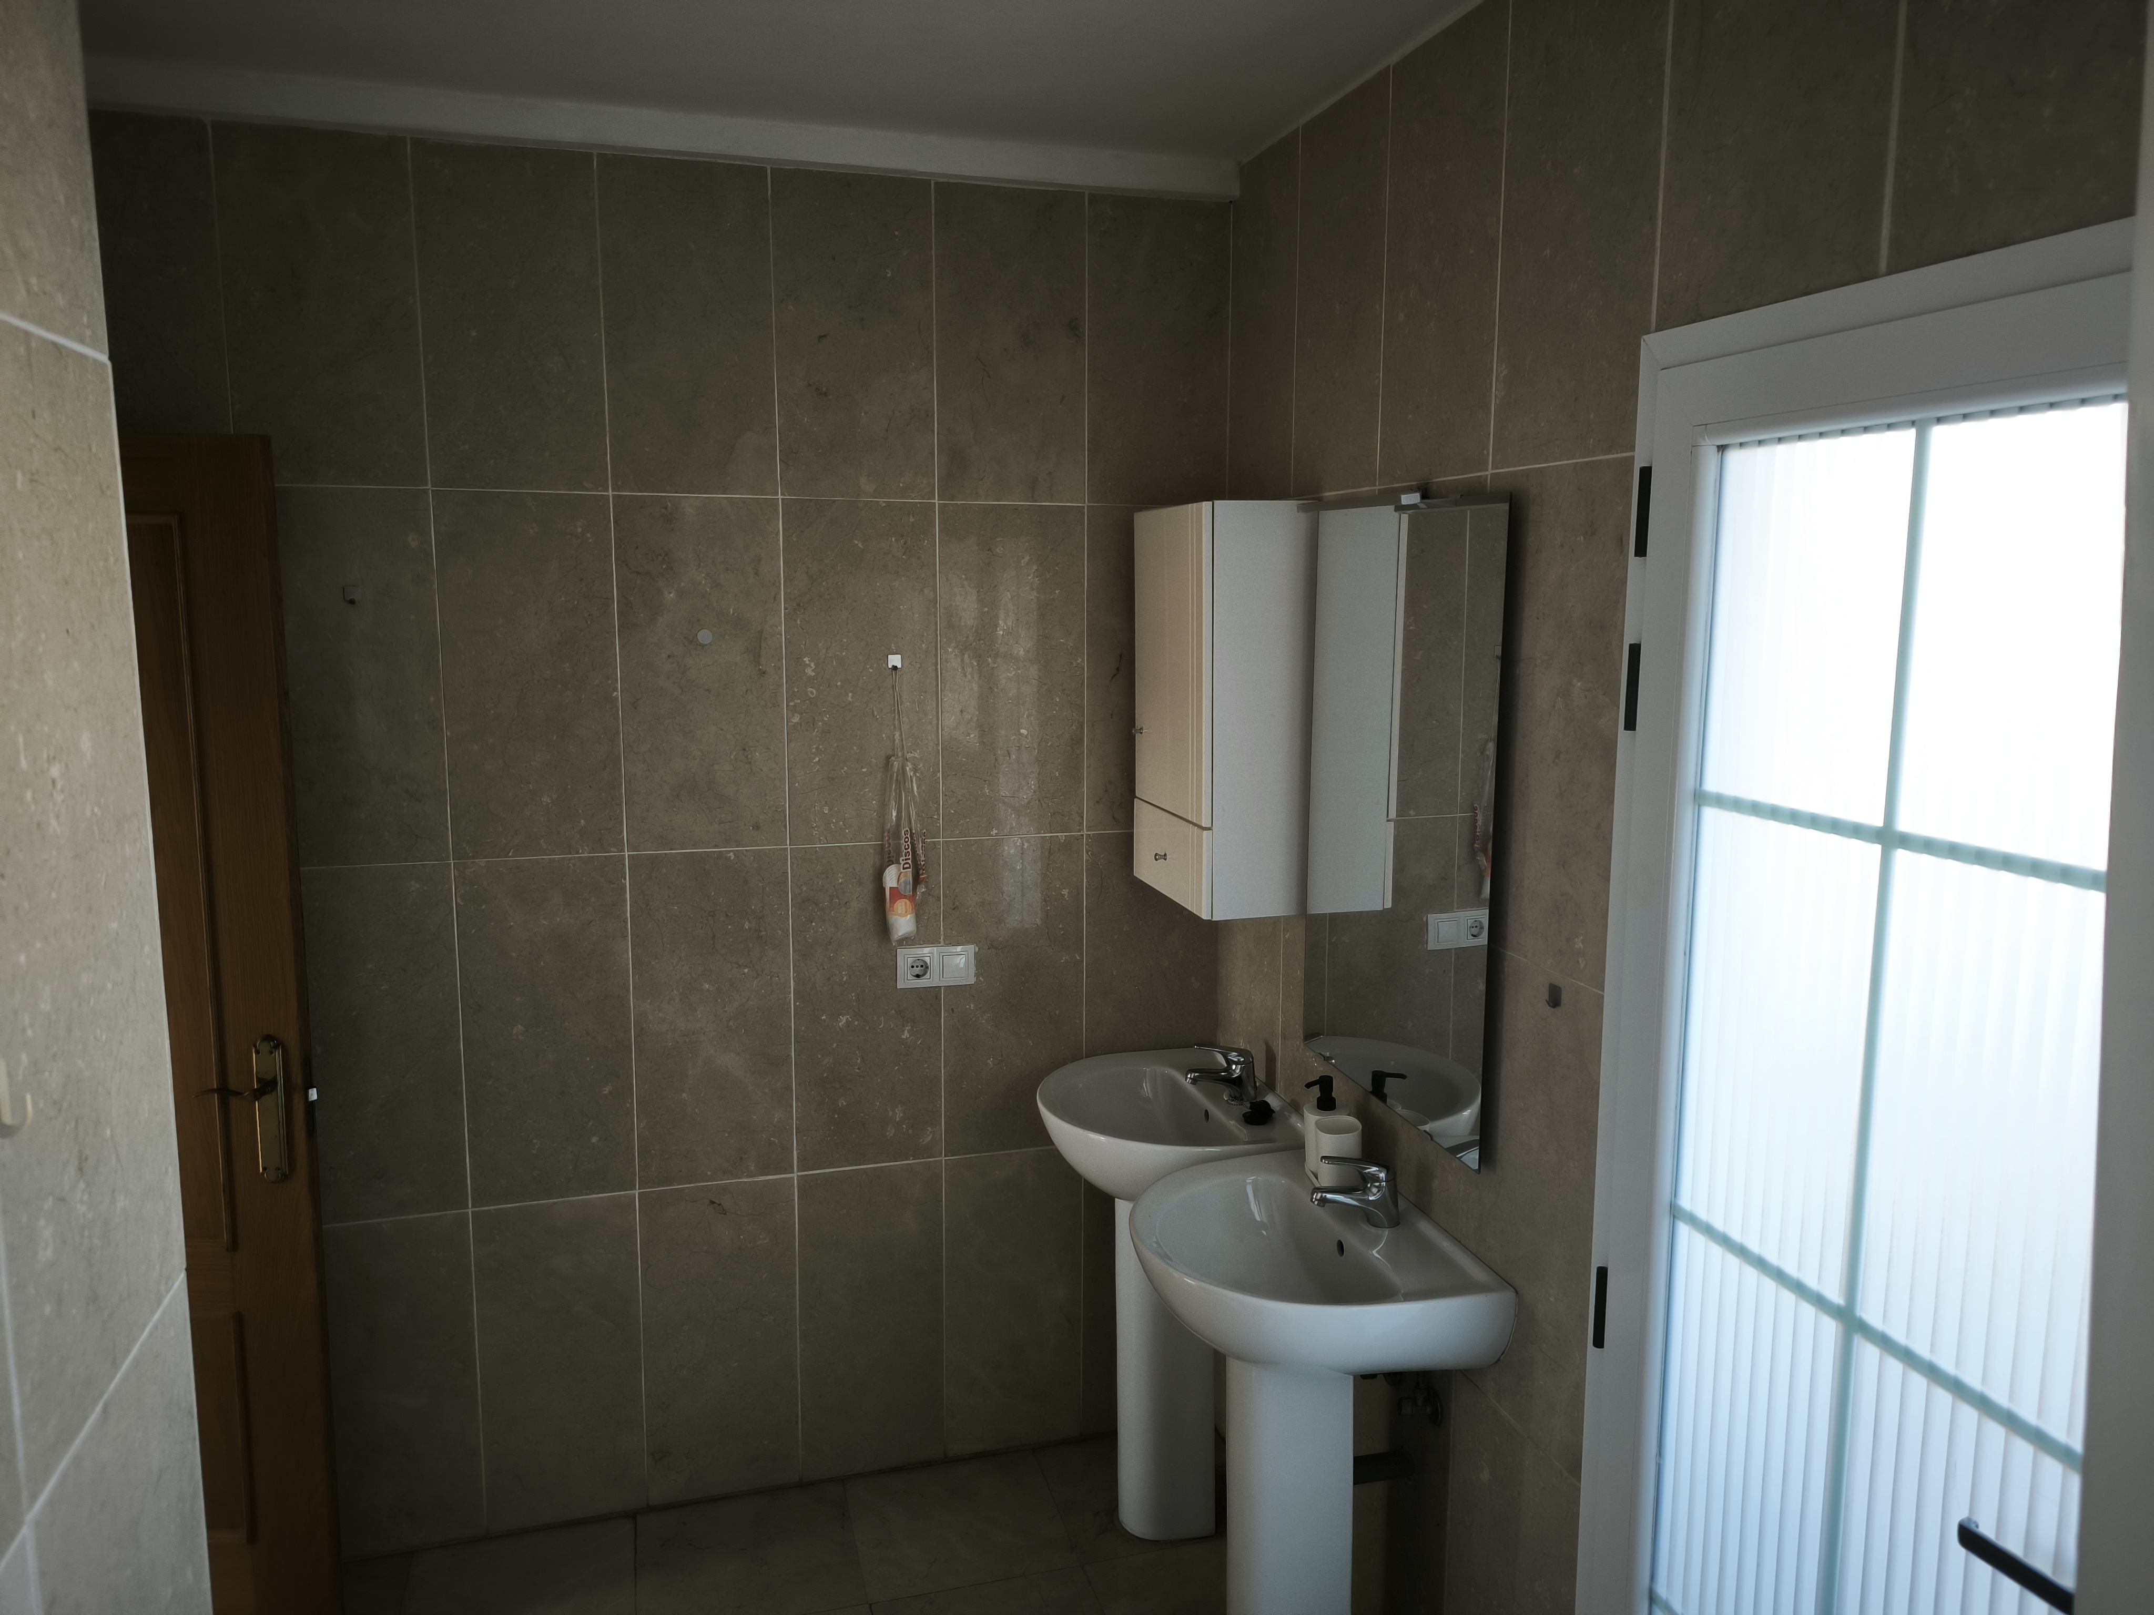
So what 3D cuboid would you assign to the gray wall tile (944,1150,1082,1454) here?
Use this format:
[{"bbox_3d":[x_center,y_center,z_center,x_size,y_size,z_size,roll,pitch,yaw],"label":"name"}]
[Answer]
[{"bbox_3d":[-0.133,1.038,3.143,0.299,0.658,0.015,-2,9,-16],"label":"gray wall tile"}]

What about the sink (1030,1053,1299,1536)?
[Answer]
[{"bbox_3d":[0.154,0.970,2.901,0.463,0.867,0.562,-2,9,-16],"label":"sink"}]

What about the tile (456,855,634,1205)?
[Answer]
[{"bbox_3d":[-0.965,0.408,2.724,0.288,0.639,0.010,-2,9,-16],"label":"tile"}]

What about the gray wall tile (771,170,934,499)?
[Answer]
[{"bbox_3d":[-0.411,-0.871,2.779,0.297,0.582,0.015,-2,9,-16],"label":"gray wall tile"}]

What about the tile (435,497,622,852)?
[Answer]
[{"bbox_3d":[-0.988,-0.233,2.703,0.297,0.658,0.015,-2,9,-16],"label":"tile"}]

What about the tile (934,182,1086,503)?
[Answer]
[{"bbox_3d":[-0.124,-0.882,2.863,0.297,0.582,0.015,-2,9,-16],"label":"tile"}]

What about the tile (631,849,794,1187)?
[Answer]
[{"bbox_3d":[-0.685,0.398,2.804,0.288,0.639,0.010,-2,9,-16],"label":"tile"}]

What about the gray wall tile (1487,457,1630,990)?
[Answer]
[{"bbox_3d":[0.607,-0.112,1.906,0.010,0.639,0.325,-2,9,-16],"label":"gray wall tile"}]

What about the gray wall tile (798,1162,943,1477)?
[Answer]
[{"bbox_3d":[-0.420,1.051,3.066,0.297,0.659,0.015,-2,9,-16],"label":"gray wall tile"}]

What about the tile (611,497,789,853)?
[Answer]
[{"bbox_3d":[-0.700,-0.244,2.783,0.299,0.659,0.015,-2,9,-16],"label":"tile"}]

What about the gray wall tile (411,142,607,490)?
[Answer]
[{"bbox_3d":[-0.959,-0.826,2.541,0.288,0.567,0.010,-2,9,-16],"label":"gray wall tile"}]

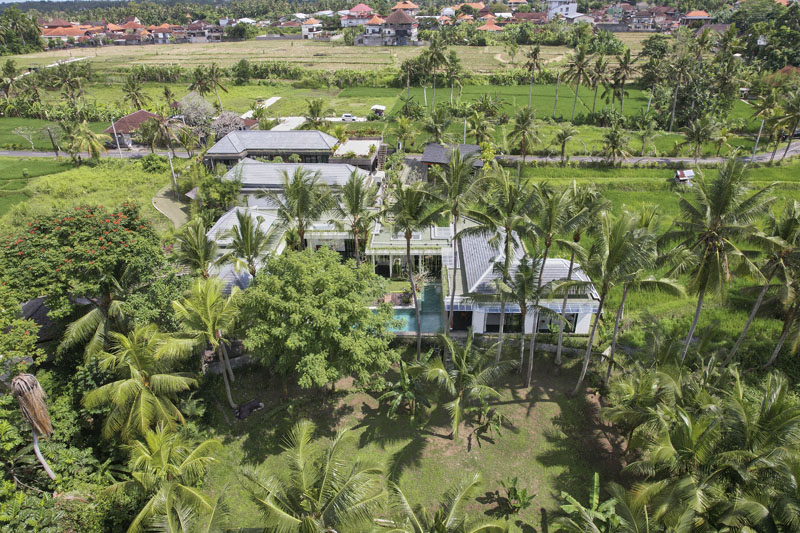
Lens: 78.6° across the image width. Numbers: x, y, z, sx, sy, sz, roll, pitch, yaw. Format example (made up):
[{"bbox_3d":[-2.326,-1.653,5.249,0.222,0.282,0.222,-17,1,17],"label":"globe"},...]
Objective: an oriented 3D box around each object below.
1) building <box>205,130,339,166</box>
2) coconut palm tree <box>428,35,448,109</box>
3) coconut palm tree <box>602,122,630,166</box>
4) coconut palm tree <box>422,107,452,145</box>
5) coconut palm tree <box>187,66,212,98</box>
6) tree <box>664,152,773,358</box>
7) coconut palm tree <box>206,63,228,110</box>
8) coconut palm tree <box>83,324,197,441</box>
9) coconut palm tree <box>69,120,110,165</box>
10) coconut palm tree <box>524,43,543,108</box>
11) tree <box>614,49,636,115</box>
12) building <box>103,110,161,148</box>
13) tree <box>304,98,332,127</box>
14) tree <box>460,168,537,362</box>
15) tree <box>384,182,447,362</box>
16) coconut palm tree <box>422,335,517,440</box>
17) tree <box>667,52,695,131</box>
[{"bbox_3d":[-22.536,-21.239,88.163,22.400,5.800,9.000,0,29,2],"label":"building"},{"bbox_3d":[9.830,-53.300,136.420,6.300,19.500,6.300,0,29,0],"label":"coconut palm tree"},{"bbox_3d":[41.110,-23.220,92.750,5.800,8.300,5.800,0,29,0],"label":"coconut palm tree"},{"bbox_3d":[7.800,-28.110,101.030,6.370,9.560,6.370,0,27,0],"label":"coconut palm tree"},{"bbox_3d":[-53.720,-47.290,130.960,7.180,11.740,7.180,0,29,0],"label":"coconut palm tree"},{"bbox_3d":[24.520,0.420,39.270,9.200,18.980,9.200,0,27,0],"label":"tree"},{"bbox_3d":[-47.321,-45.501,126.313,5.700,13.200,5.700,-1,29,0],"label":"coconut palm tree"},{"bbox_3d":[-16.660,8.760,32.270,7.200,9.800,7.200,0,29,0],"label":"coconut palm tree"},{"bbox_3d":[-57.950,-23.150,91.230,8.070,8.040,8.070,0,29,0],"label":"coconut palm tree"},{"bbox_3d":[36.740,-52.030,134.530,5.100,16.570,5.100,0,29,0],"label":"coconut palm tree"},{"bbox_3d":[53.630,-43.053,116.551,5.500,15.500,5.500,-1,29,0],"label":"tree"},{"bbox_3d":[-55.980,-29.150,103.850,11.800,6.300,9.000,0,29,0],"label":"building"},{"bbox_3d":[-19.480,-36.880,116.850,6.890,7.210,6.890,0,29,0],"label":"tree"},{"bbox_3d":[8.411,0.636,39.411,5.900,17.800,5.900,-1,29,0],"label":"tree"},{"bbox_3d":[1.130,1.050,40.390,5.090,16.840,5.090,0,27,0],"label":"tree"},{"bbox_3d":[4.290,8.750,33.760,6.400,8.400,6.400,0,29,0],"label":"coconut palm tree"},{"bbox_3d":[59.330,-36.726,104.103,5.500,16.200,5.500,-1,29,0],"label":"tree"}]

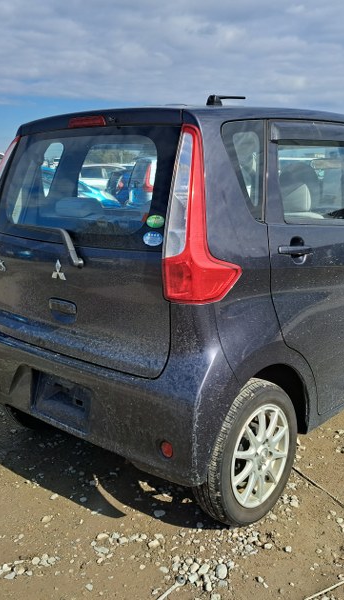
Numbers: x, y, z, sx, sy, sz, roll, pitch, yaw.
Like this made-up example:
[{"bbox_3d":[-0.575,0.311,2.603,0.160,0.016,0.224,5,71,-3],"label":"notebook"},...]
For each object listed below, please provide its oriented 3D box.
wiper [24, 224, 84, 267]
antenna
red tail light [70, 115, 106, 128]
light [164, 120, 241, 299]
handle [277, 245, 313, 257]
[{"bbox_3d":[-0.476,-0.216,2.146,0.420,0.150,0.070,10,16,42],"label":"wiper"},{"bbox_3d":[0.274,-0.981,2.740,0.060,0.065,0.280,10,16,42],"label":"antenna"},{"bbox_3d":[-0.333,-0.691,2.150,0.225,0.045,0.050,10,16,42],"label":"red tail light"},{"bbox_3d":[0.078,-0.277,1.786,0.210,0.575,0.260,10,16,42],"label":"light"},{"bbox_3d":[0.436,-0.174,1.994,0.050,0.044,0.205,10,16,42],"label":"handle"}]

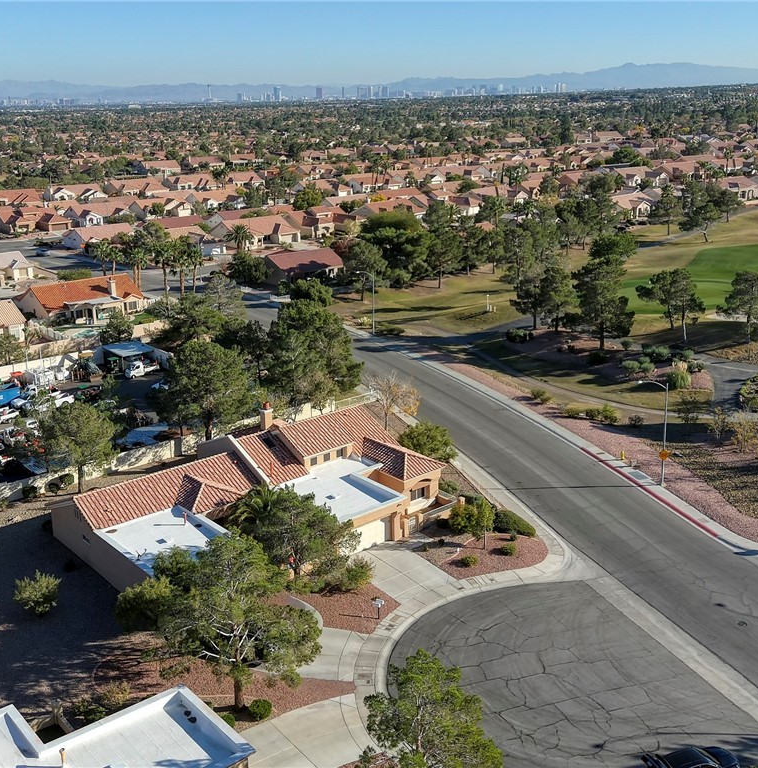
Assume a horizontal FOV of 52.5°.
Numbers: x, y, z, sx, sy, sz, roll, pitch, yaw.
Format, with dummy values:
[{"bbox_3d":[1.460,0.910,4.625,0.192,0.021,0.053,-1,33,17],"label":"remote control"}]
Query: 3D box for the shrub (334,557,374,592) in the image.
[{"bbox_3d":[-1.640,12.270,49.600,2.500,1.950,2.400,0,20,0],"label":"shrub"}]

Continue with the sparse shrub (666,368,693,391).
[{"bbox_3d":[32.620,-0.450,83.500,2.800,2.200,2.800,0,20,0],"label":"sparse shrub"}]

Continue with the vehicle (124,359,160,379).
[{"bbox_3d":[-32.730,-2.421,106.321,4.900,1.850,1.900,-16,26,-37],"label":"vehicle"}]

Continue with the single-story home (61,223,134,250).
[{"bbox_3d":[-69.911,-37.142,194.398,15.000,5.000,13.500,-15,25,-35],"label":"single-story home"}]

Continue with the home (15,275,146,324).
[{"bbox_3d":[-52.838,-15.568,136.742,17.500,5.100,17.000,-16,26,-36],"label":"home"}]

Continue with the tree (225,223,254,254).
[{"bbox_3d":[-34.273,-35.894,187.656,6.500,7.400,6.500,0,21,0],"label":"tree"}]

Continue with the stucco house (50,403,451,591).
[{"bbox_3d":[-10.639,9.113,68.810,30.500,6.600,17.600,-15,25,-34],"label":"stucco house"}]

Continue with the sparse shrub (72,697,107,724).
[{"bbox_3d":[-14.750,16.690,39.200,1.750,1.100,1.650,0,20,0],"label":"sparse shrub"}]

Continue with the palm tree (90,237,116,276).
[{"bbox_3d":[-46.300,-20.200,128.200,4.000,8.200,4.000,0,20,0],"label":"palm tree"}]

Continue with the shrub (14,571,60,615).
[{"bbox_3d":[-25.286,15.730,56.724,3.200,2.700,3.100,0,21,0],"label":"shrub"}]

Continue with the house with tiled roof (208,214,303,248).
[{"bbox_3d":[-32.306,-40.532,203.149,18.000,5.200,19.000,-14,25,-32],"label":"house with tiled roof"}]

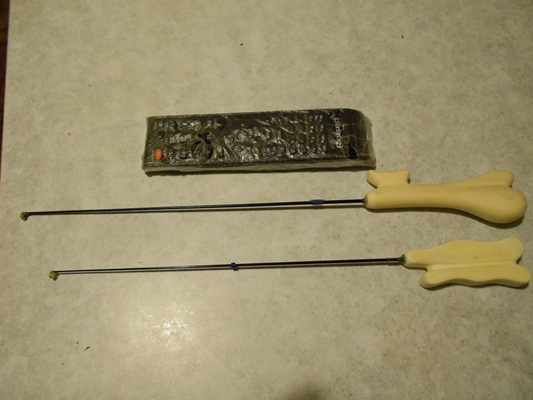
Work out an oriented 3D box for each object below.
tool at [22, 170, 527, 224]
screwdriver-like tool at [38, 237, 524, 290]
[{"bbox_3d":[-0.004,0.001,0.340,0.432,0.027,0.048,-2,72,3],"label":"tool"},{"bbox_3d":[0.010,0.055,0.324,0.390,0.024,0.038,-2,72,3],"label":"screwdriver-like tool"}]

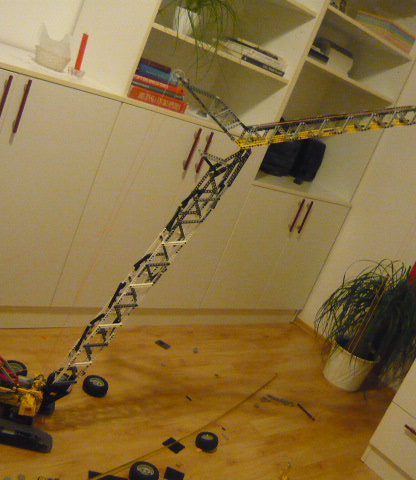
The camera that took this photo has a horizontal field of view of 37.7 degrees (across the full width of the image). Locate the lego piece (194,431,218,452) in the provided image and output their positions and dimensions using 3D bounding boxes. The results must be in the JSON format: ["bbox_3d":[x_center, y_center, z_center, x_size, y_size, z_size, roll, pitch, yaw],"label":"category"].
[{"bbox_3d":[-0.001,0.766,2.314,0.081,0.038,0.081,7,23,-43],"label":"lego piece"}]

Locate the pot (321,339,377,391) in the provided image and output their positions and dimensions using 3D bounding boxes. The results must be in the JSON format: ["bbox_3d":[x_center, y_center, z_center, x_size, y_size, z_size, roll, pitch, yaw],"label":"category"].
[{"bbox_3d":[0.759,0.670,3.291,0.264,0.213,0.264,7,23,-43],"label":"pot"}]

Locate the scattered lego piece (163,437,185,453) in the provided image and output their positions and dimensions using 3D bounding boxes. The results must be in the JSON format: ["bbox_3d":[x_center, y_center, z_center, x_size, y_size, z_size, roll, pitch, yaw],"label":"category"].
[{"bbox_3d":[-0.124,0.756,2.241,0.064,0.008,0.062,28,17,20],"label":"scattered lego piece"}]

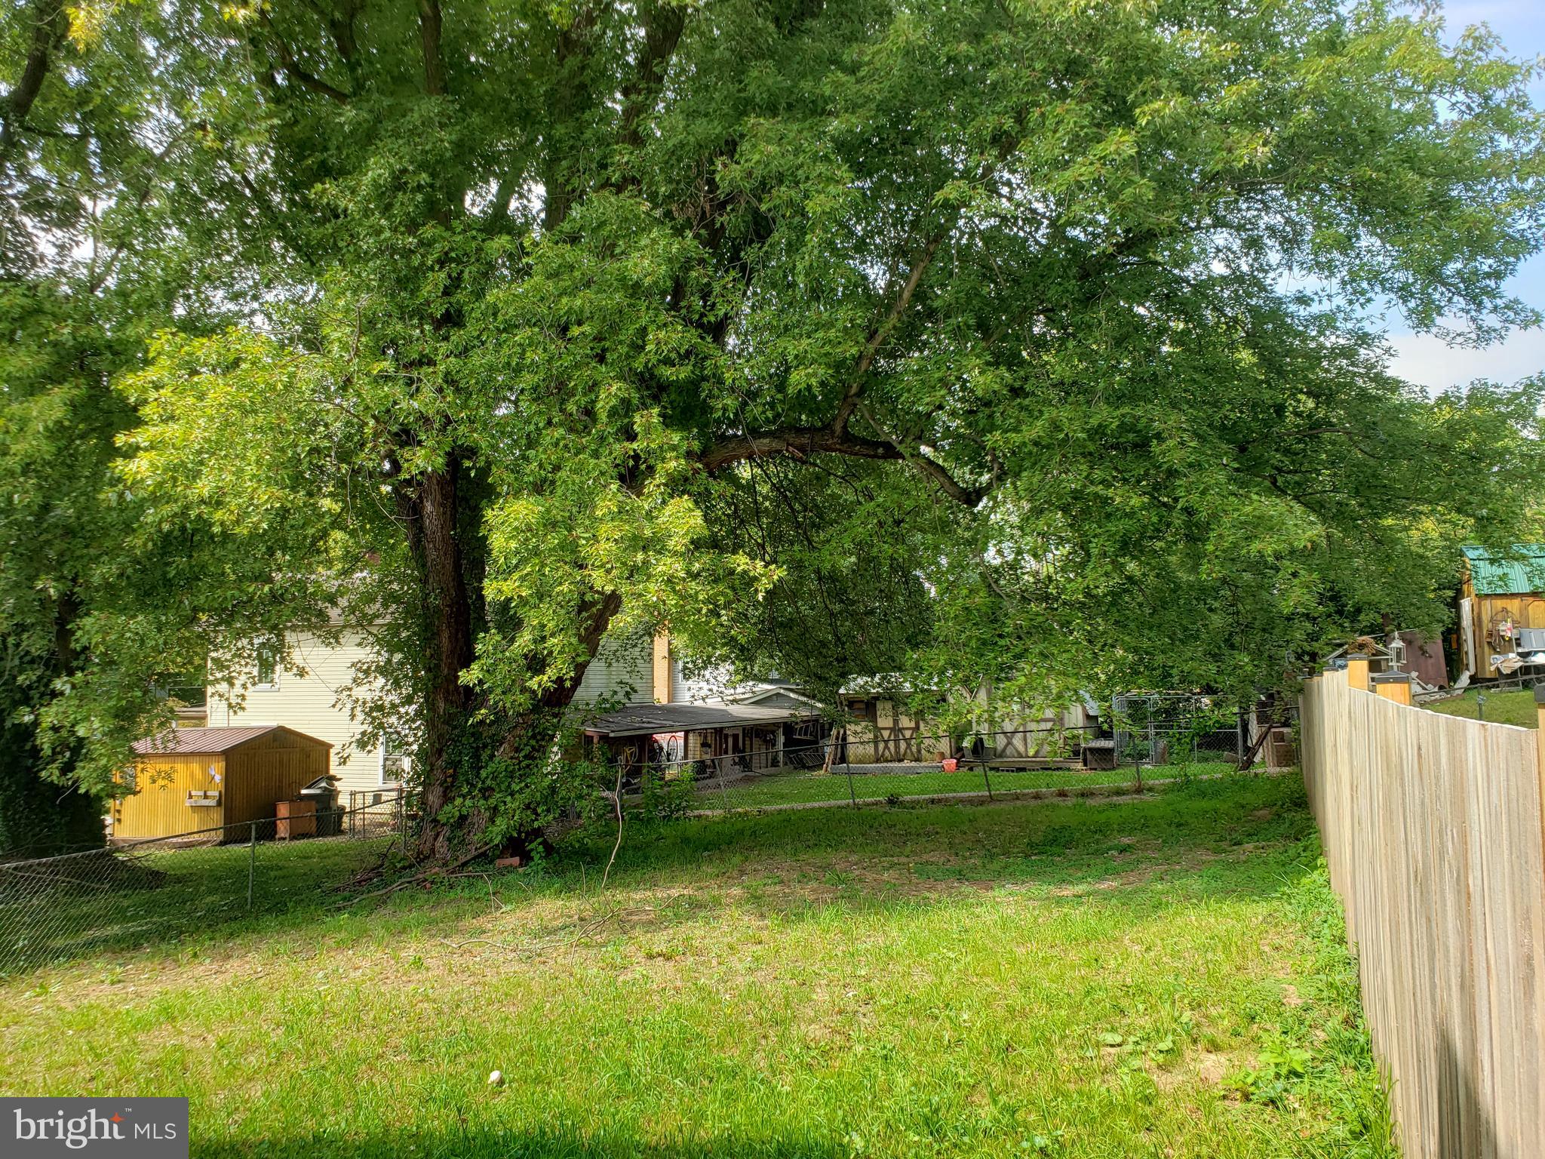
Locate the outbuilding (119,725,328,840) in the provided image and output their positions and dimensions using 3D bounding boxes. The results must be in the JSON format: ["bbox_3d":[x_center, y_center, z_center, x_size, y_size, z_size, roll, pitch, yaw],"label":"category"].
[{"bbox_3d":[-13.288,4.875,28.165,3.750,2.544,3.316,-3,-6,24],"label":"outbuilding"}]

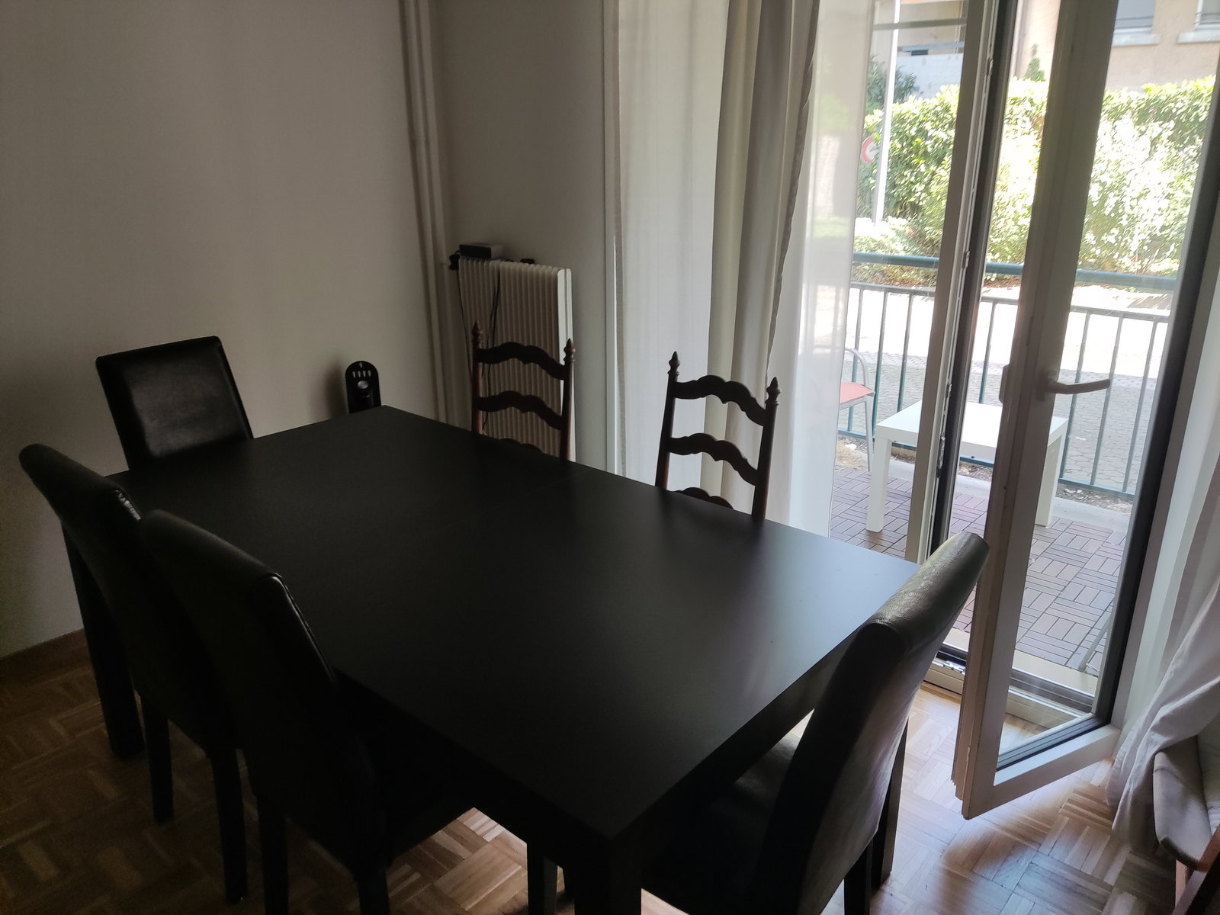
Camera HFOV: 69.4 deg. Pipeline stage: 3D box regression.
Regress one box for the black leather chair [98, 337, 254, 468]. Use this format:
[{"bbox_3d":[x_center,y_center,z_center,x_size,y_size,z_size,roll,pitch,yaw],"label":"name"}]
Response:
[{"bbox_3d":[-1.115,0.178,2.615,0.600,0.960,0.430,15,24,37],"label":"black leather chair"}]

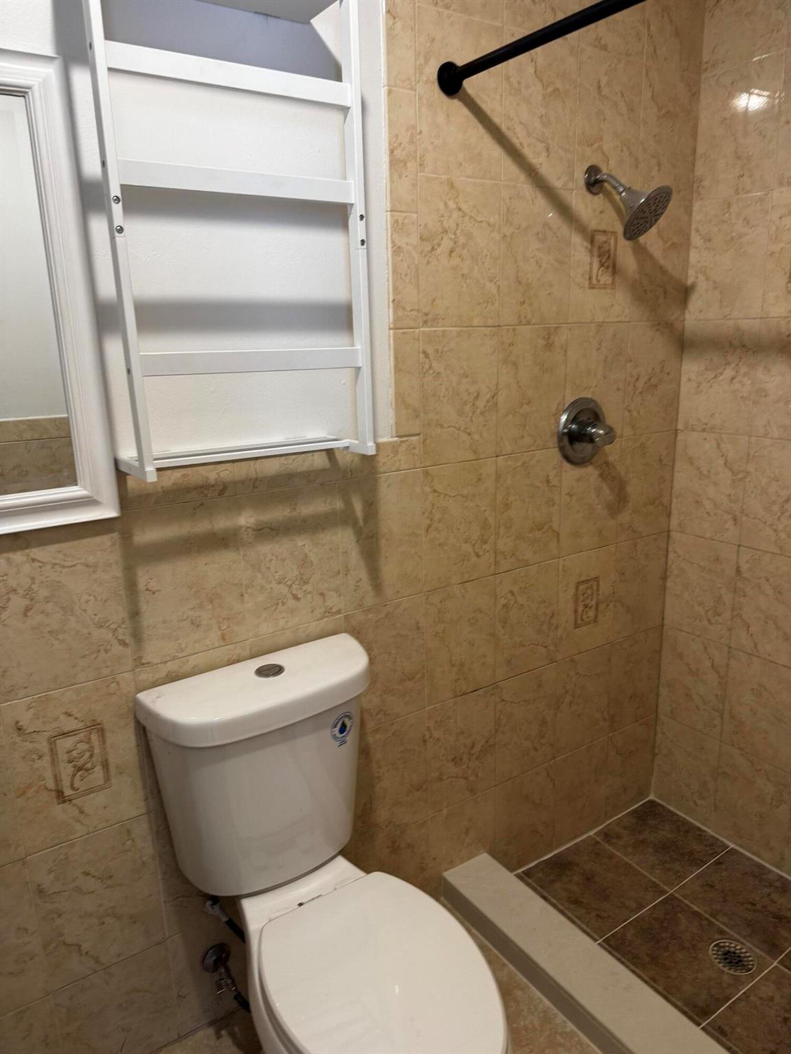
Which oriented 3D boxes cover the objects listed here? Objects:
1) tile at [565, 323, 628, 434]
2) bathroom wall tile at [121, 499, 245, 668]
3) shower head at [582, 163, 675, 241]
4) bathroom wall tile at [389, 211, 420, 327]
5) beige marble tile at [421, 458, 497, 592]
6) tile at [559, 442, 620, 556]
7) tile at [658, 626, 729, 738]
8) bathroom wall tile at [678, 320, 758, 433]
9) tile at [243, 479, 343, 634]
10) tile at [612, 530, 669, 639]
[{"bbox_3d":[0.532,-0.382,1.951,0.227,0.307,0.012,-11,17,-32],"label":"tile"},{"bbox_3d":[-0.411,0.105,1.411,0.224,0.304,0.010,-11,18,-32],"label":"bathroom wall tile"},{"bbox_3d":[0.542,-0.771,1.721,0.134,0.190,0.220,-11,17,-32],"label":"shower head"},{"bbox_3d":[0.017,-0.543,1.557,0.077,0.230,0.012,-11,17,-32],"label":"bathroom wall tile"},{"bbox_3d":[0.155,-0.007,1.751,0.223,0.302,0.010,-11,17,-32],"label":"beige marble tile"},{"bbox_3d":[0.530,-0.080,1.987,0.223,0.302,0.010,-11,17,-32],"label":"tile"},{"bbox_3d":[0.927,0.483,2.282,0.012,0.307,0.226,-11,17,-32],"label":"tile"},{"bbox_3d":[0.893,-0.413,2.027,0.010,0.304,0.221,-11,18,-32],"label":"bathroom wall tile"},{"bbox_3d":[-0.212,0.068,1.515,0.224,0.301,0.010,-11,17,-32],"label":"tile"},{"bbox_3d":[0.732,0.178,2.192,0.233,0.305,0.010,-11,17,-32],"label":"tile"}]

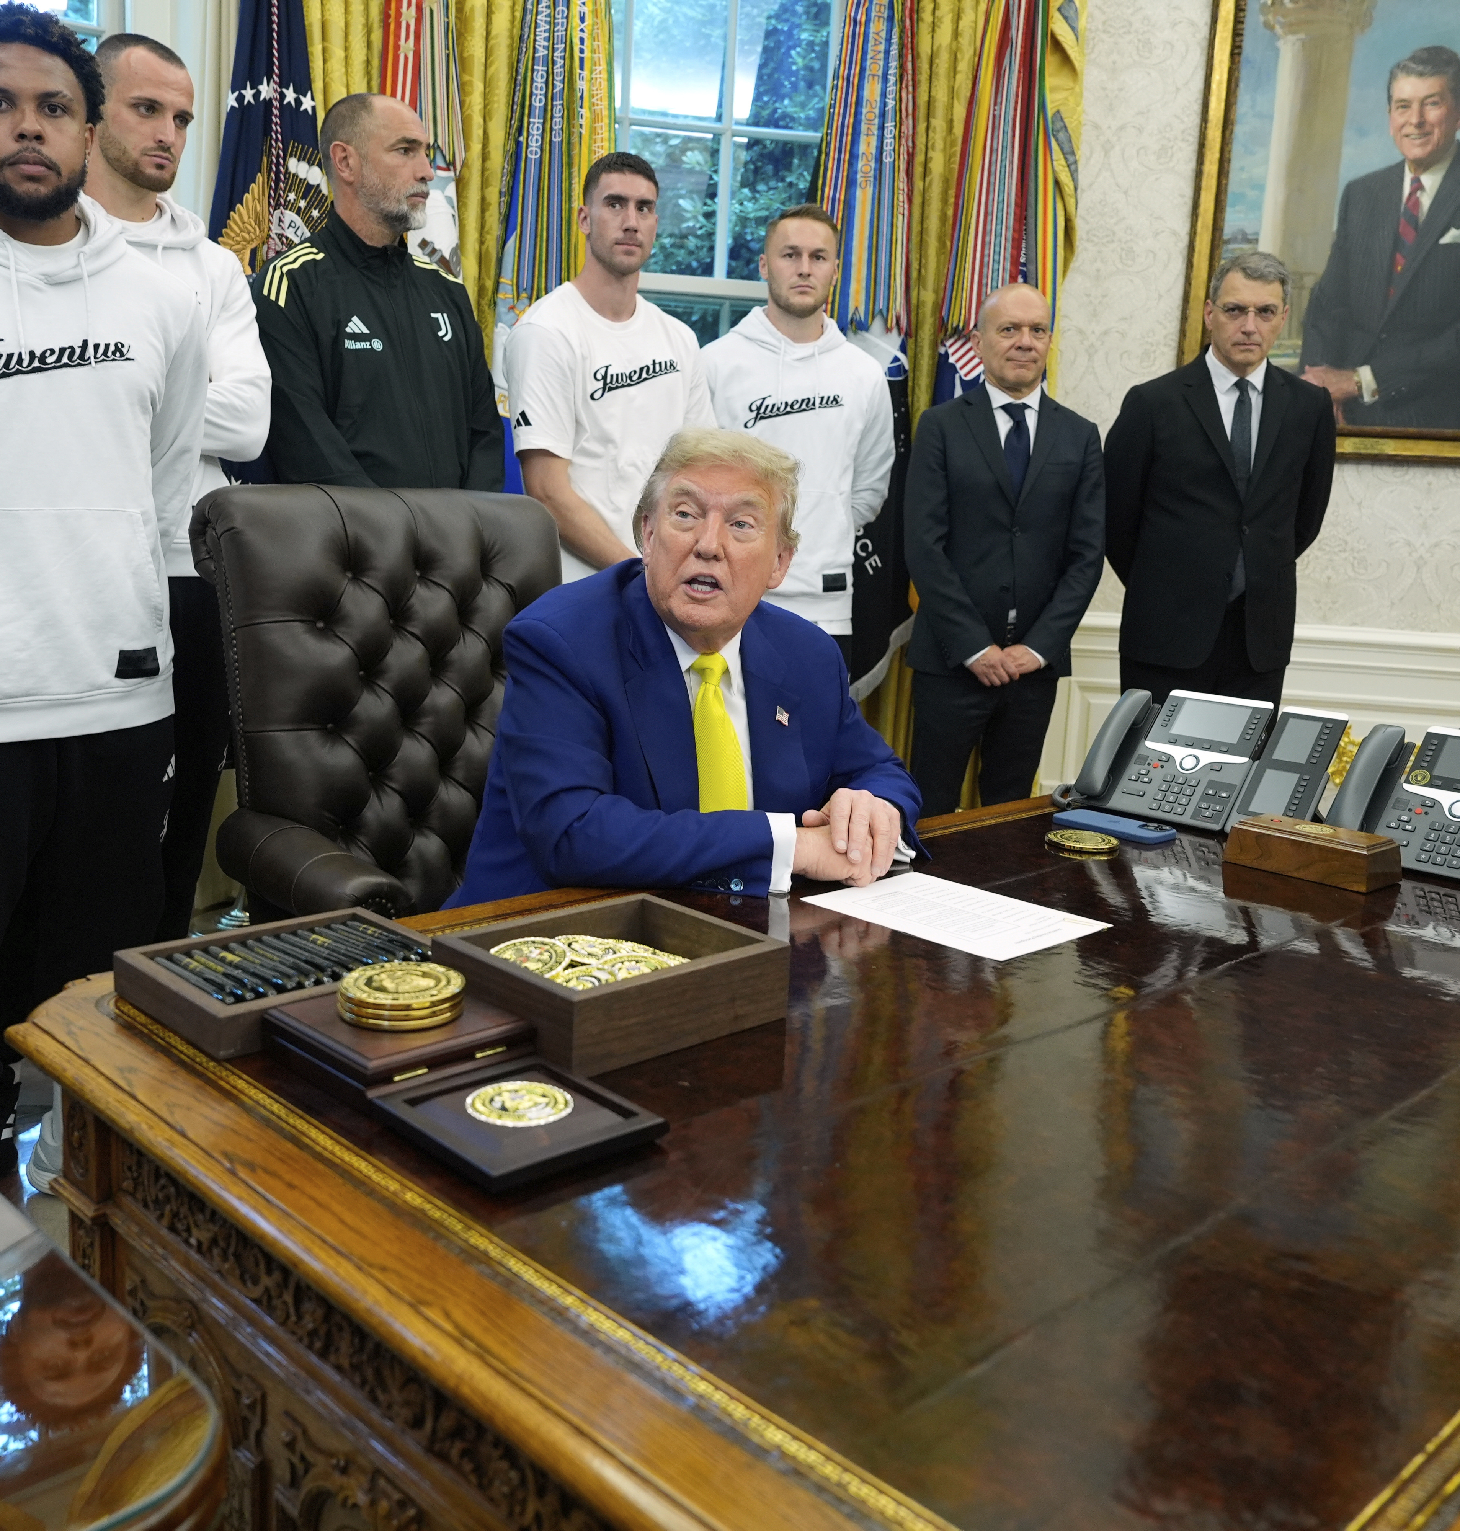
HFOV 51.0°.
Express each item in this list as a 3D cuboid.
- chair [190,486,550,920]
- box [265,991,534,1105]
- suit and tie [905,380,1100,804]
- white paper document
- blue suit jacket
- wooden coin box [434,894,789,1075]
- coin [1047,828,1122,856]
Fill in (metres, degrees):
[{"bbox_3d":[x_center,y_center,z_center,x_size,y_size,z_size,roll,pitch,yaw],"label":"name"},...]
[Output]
[{"bbox_3d":[-0.372,0.219,2.386,0.700,1.260,0.750,-8,15,-44],"label":"chair"},{"bbox_3d":[-0.266,0.225,1.239,0.152,0.034,0.152,-8,15,-44],"label":"box"},{"bbox_3d":[0.595,-0.112,3.537,0.470,1.450,0.290,3,11,4],"label":"suit and tie"},{"bbox_3d":[0.256,0.167,1.743,0.279,0.002,0.216,13,15,43],"label":"white paper document"},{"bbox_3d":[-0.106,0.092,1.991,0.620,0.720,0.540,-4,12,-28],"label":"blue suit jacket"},{"bbox_3d":[-0.105,0.191,1.370,0.243,0.066,0.200,-8,15,-44],"label":"wooden coin box"},{"bbox_3d":[0.487,0.103,2.114,0.097,0.008,0.097,2,11,0],"label":"coin"}]

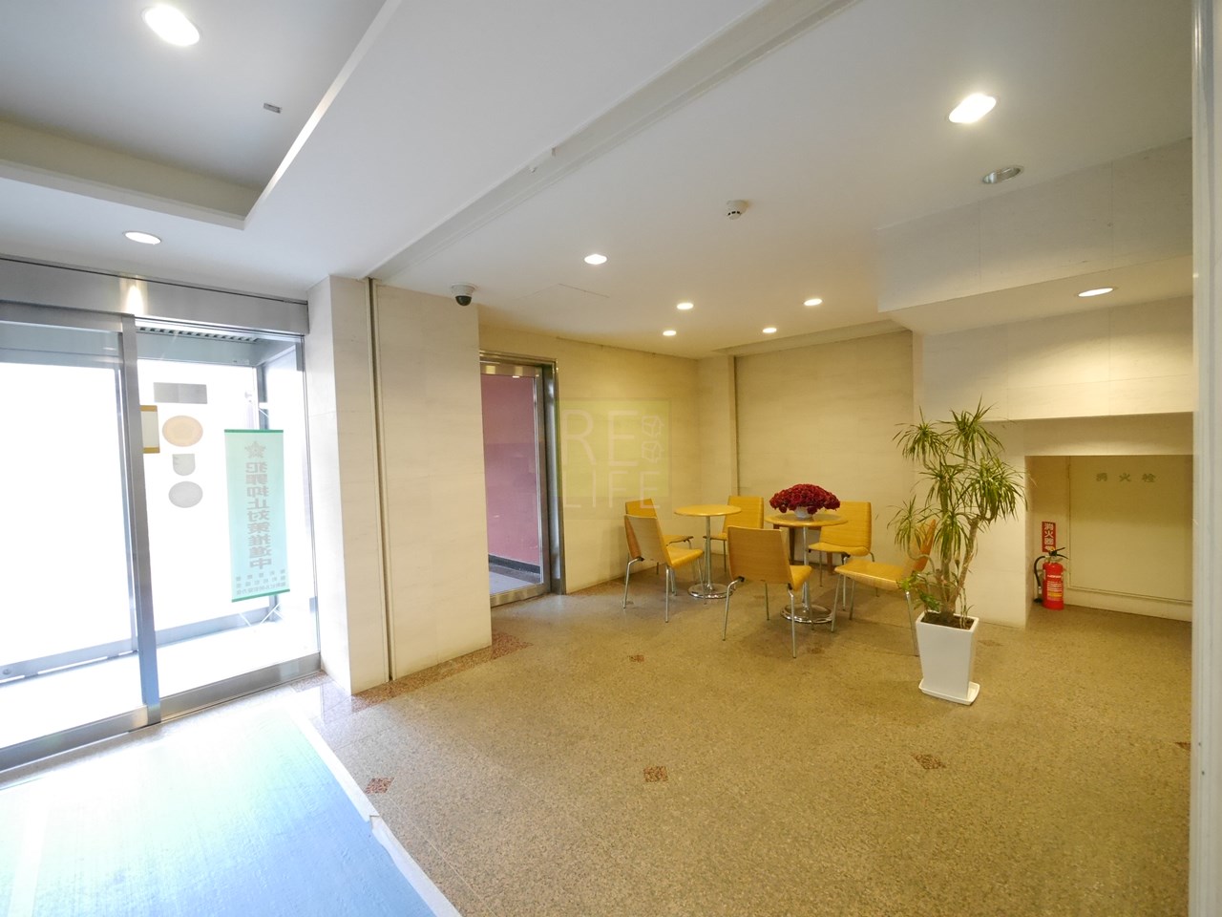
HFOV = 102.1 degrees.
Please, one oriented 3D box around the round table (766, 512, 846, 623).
[{"bbox_3d":[1.514,0.832,3.831,0.600,0.735,0.600,-2,2,0],"label":"round table"}]

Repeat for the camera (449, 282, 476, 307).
[{"bbox_3d":[-0.892,-0.986,3.005,0.150,0.108,0.150,-3,2,-32],"label":"camera"}]

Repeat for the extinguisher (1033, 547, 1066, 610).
[{"bbox_3d":[3.361,0.908,3.773,0.195,0.460,0.135,0,2,39],"label":"extinguisher"}]

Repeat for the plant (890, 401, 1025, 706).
[{"bbox_3d":[1.789,0.463,2.577,0.560,1.530,0.550,0,2,44],"label":"plant"}]

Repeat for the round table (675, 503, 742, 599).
[{"bbox_3d":[0.893,0.838,4.468,0.605,0.724,0.605,-2,2,0],"label":"round table"}]

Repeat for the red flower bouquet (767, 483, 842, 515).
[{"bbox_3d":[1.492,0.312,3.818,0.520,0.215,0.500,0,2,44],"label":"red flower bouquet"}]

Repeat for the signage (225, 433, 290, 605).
[{"bbox_3d":[-2.073,0.326,2.909,0.020,0.977,0.282,0,3,44],"label":"signage"}]

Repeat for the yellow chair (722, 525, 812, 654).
[{"bbox_3d":[1.122,0.838,3.408,0.485,0.776,0.560,0,2,41],"label":"yellow chair"}]

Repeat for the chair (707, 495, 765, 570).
[{"bbox_3d":[1.174,0.794,4.759,0.485,0.776,0.560,0,3,44],"label":"chair"}]

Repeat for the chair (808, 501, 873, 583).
[{"bbox_3d":[1.894,0.781,4.143,0.480,0.790,0.560,0,2,44],"label":"chair"}]

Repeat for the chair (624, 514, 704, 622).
[{"bbox_3d":[0.460,0.839,4.077,0.560,0.776,0.485,-3,2,-39],"label":"chair"}]

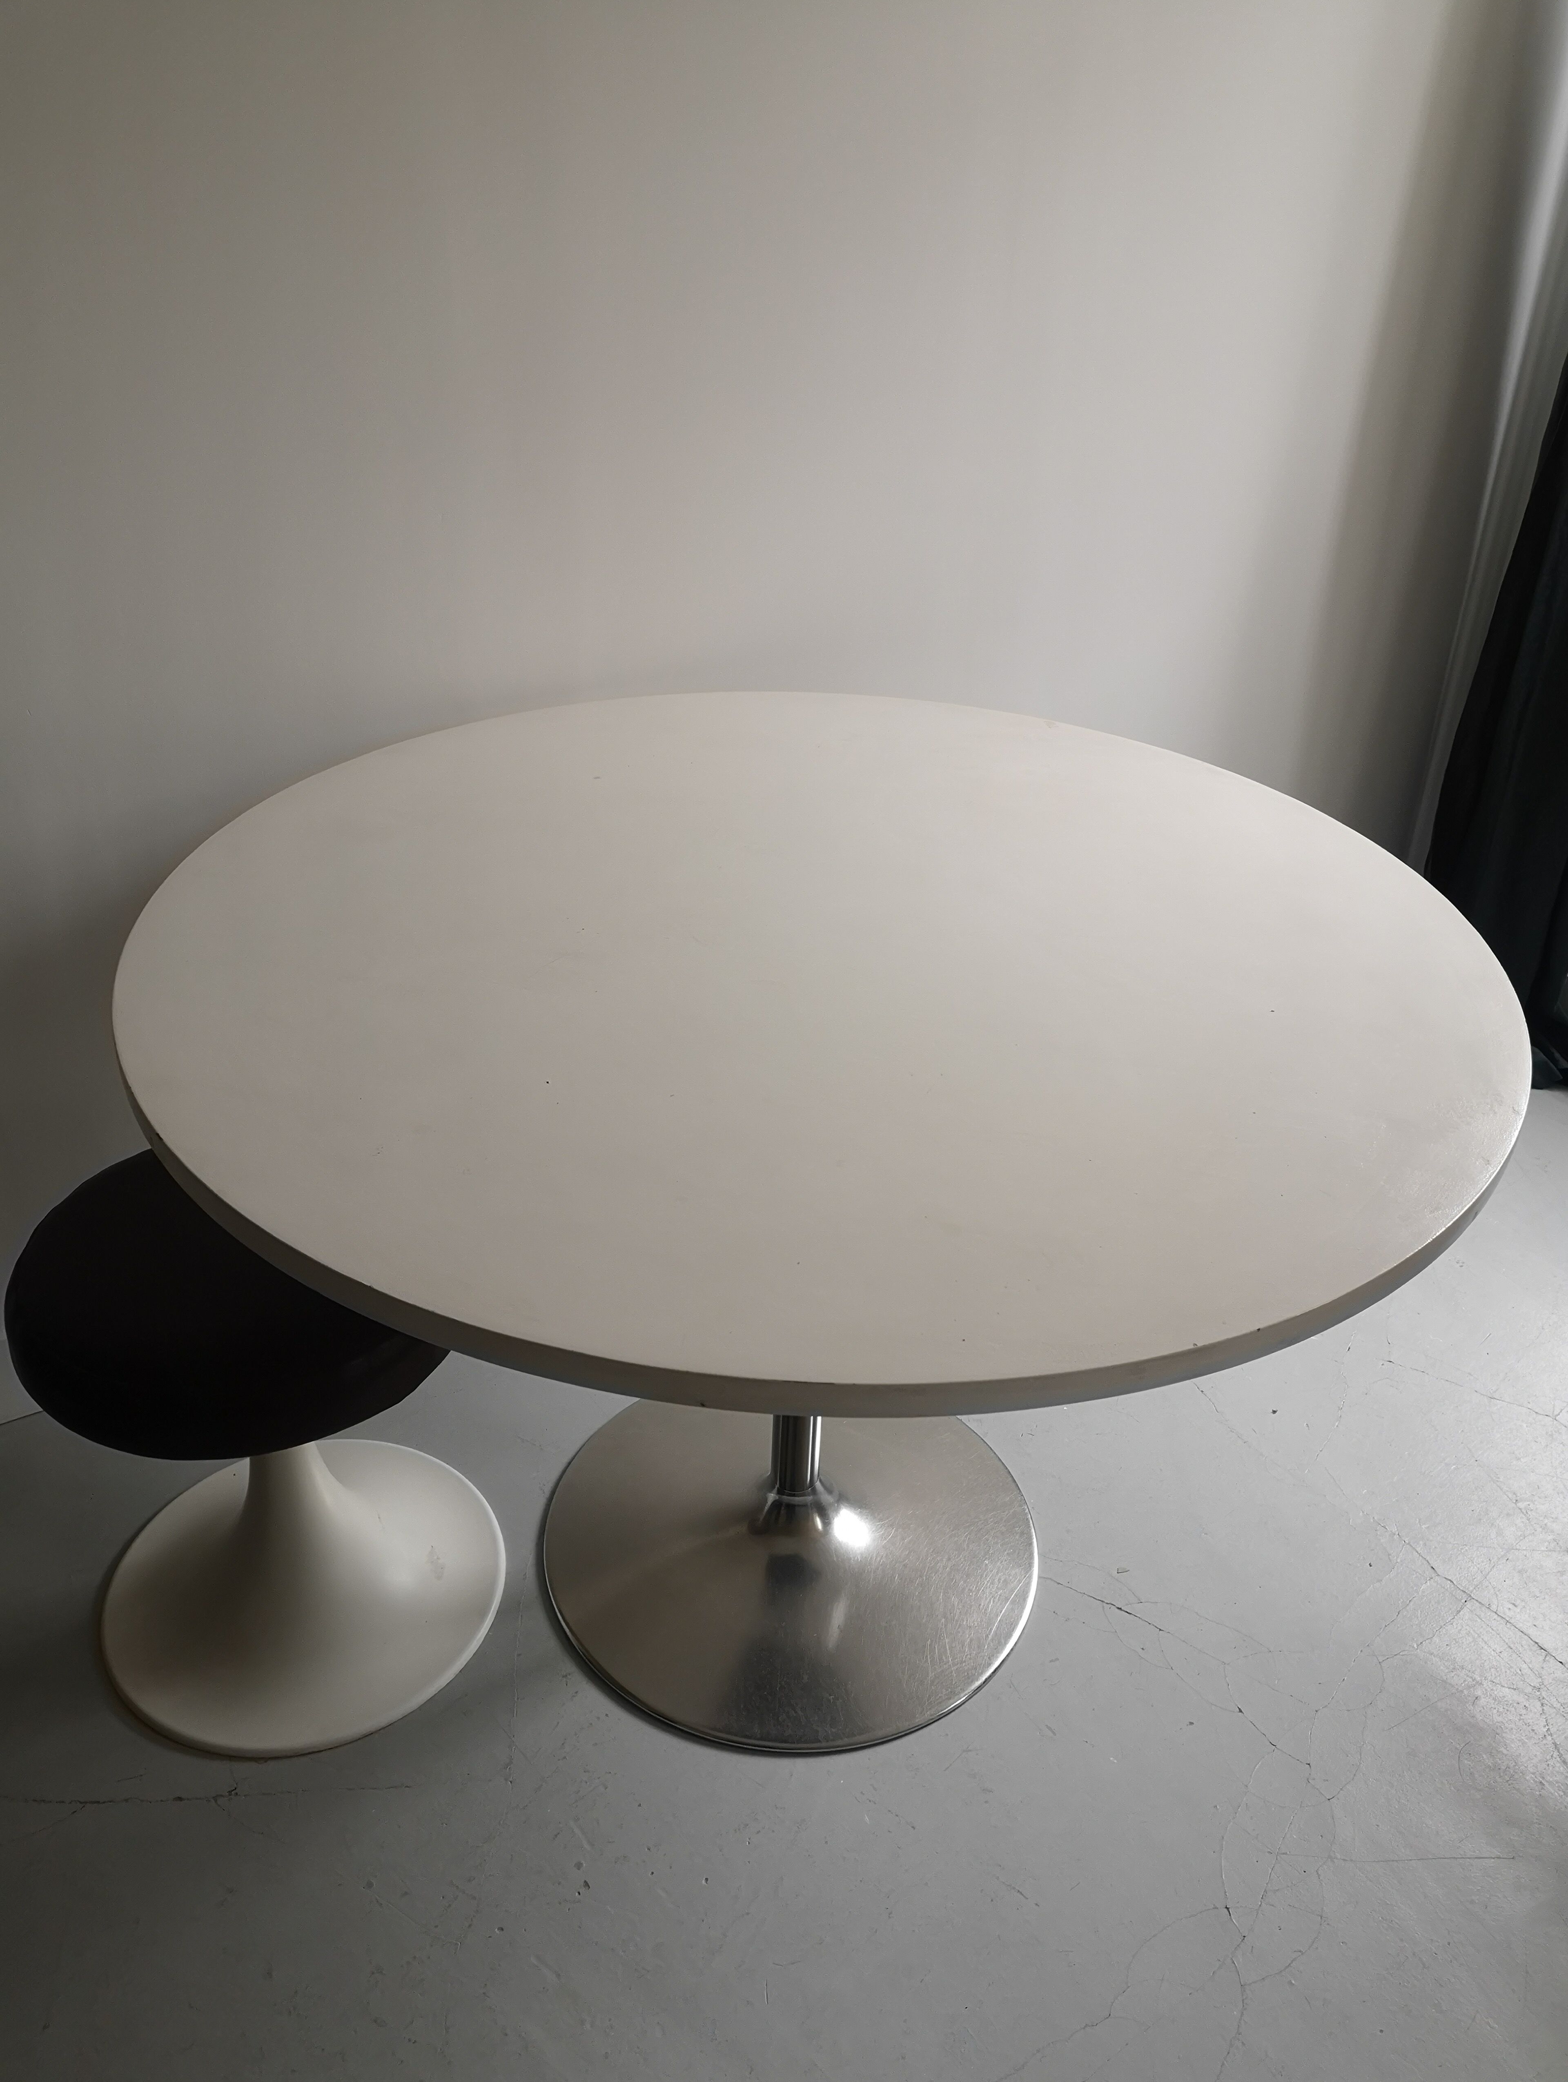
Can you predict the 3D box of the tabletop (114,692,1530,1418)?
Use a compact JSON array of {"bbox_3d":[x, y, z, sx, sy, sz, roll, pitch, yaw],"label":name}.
[{"bbox_3d":[0.032,-0.091,1.353,1.100,0.025,1.100,2,31,0],"label":"tabletop"}]

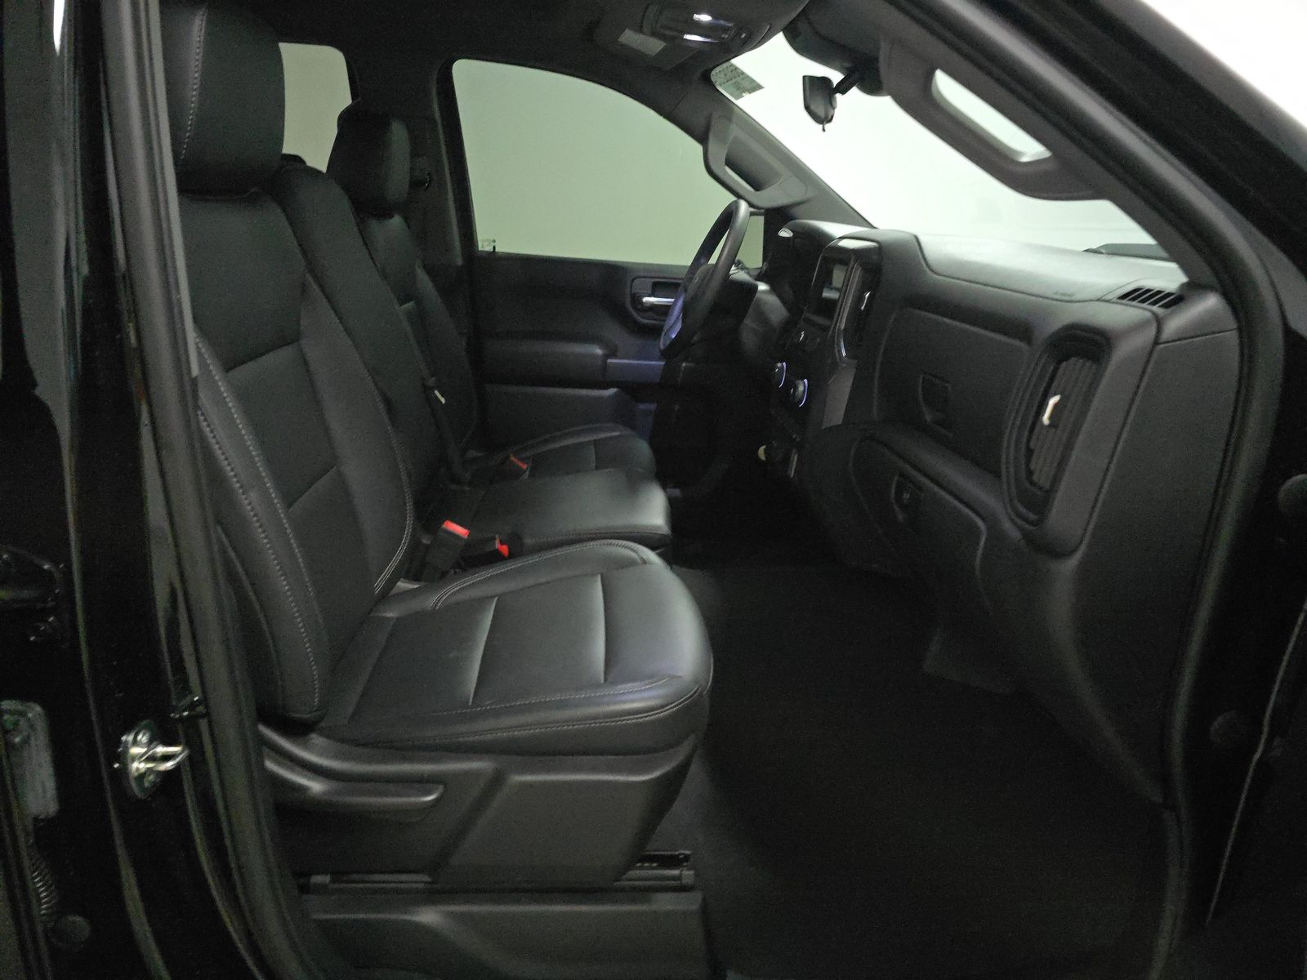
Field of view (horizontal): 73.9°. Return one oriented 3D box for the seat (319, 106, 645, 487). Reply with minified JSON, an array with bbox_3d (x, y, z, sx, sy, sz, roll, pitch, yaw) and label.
[{"bbox_3d":[-0.345,-0.261,1.962,0.740,1.085,0.540,2,16,-5],"label":"seat"}]

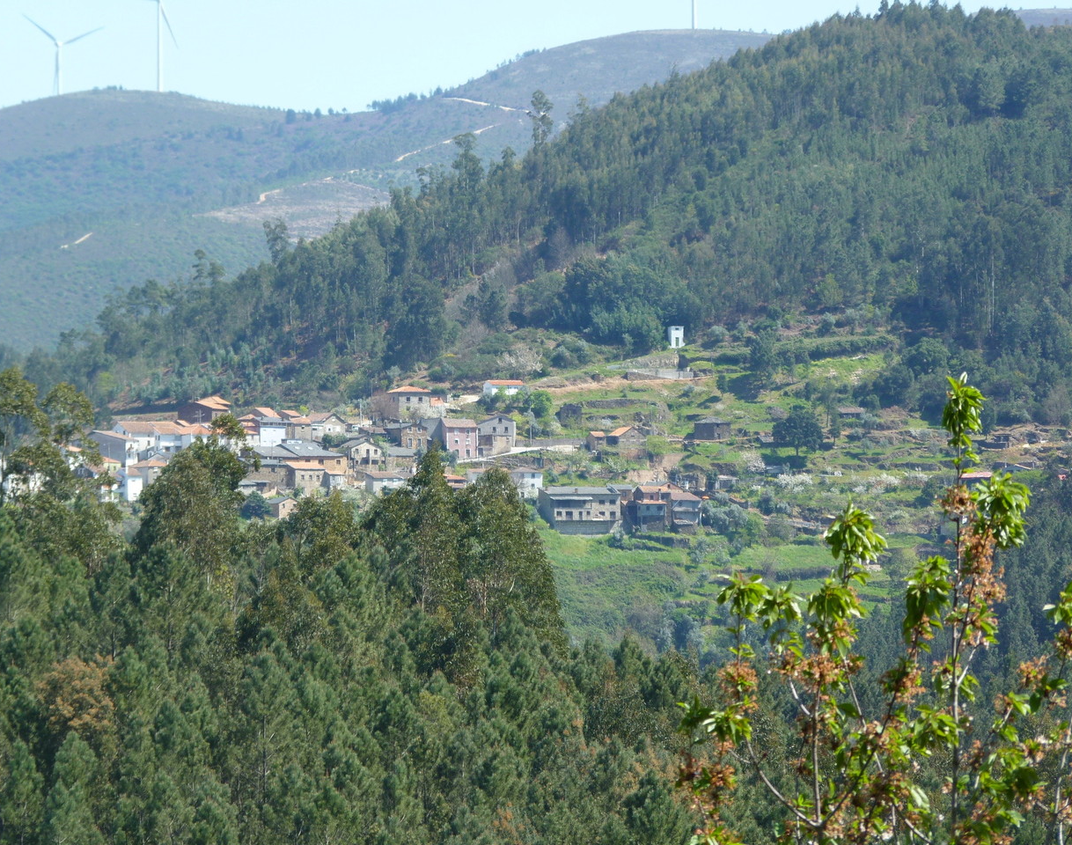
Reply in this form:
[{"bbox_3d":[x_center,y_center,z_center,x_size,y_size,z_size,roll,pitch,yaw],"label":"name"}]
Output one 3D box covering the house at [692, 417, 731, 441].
[{"bbox_3d":[43.691,1.635,1725.000,5.500,5.700,7.200,-1,2,-40],"label":"house"}]

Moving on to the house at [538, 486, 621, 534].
[{"bbox_3d":[10.486,21.070,1670.000,17.800,11.200,10.000,-1,2,-21],"label":"house"}]

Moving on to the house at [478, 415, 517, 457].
[{"bbox_3d":[-9.459,3.360,1715.000,8.900,9.800,9.500,0,2,7],"label":"house"}]

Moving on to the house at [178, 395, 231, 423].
[{"bbox_3d":[-83.414,-3.226,1745.000,9.800,7.300,8.200,1,2,35],"label":"house"}]

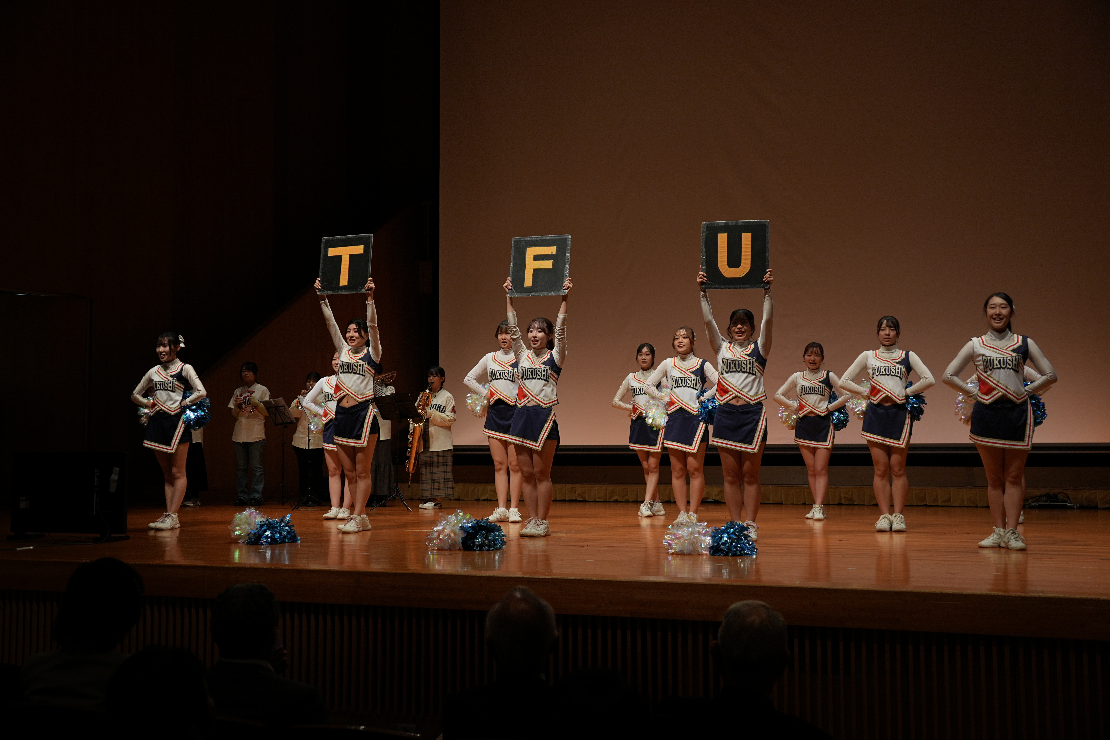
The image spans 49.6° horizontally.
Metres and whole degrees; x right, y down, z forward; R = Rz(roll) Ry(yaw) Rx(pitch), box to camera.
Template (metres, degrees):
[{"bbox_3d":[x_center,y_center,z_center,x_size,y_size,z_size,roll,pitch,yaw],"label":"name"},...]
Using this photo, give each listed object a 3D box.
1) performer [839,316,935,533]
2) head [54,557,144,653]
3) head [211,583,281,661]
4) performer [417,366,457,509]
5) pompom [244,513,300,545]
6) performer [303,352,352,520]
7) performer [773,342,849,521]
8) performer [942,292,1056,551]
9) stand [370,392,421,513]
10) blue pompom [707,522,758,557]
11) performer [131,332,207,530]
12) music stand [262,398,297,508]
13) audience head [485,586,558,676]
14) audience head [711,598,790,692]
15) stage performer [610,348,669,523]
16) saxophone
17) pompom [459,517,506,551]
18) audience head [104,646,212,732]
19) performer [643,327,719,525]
[{"bbox_3d":[2.561,0.399,9.303,0.740,1.640,0.380,-1,-4,17],"label":"performer"},{"bbox_3d":[-1.213,0.626,3.200,0.210,0.245,0.230,-2,-4,27],"label":"head"},{"bbox_3d":[-0.815,0.682,3.162,0.165,0.235,0.200,-2,-4,24],"label":"head"},{"bbox_3d":[-1.297,0.743,13.303,0.470,1.557,0.360,-3,-5,40],"label":"performer"},{"bbox_3d":[-1.907,1.053,8.119,0.360,0.200,0.300,1,-4,-13],"label":"pompom"},{"bbox_3d":[-2.024,0.590,11.153,0.640,1.563,0.360,-2,-4,20],"label":"performer"},{"bbox_3d":[2.299,0.542,10.854,0.670,1.600,0.360,-1,-4,17],"label":"performer"},{"bbox_3d":[2.803,0.303,7.648,0.730,1.600,0.380,-2,-4,19],"label":"performer"},{"bbox_3d":[-1.690,0.875,12.795,0.480,1.206,0.450,-3,-5,31],"label":"stand"},{"bbox_3d":[1.039,0.963,7.036,0.290,0.210,0.280,-1,-4,8],"label":"blue pompom"},{"bbox_3d":[-3.153,0.490,9.904,0.690,1.595,0.380,-2,-4,22],"label":"performer"},{"bbox_3d":[-3.129,0.932,13.597,0.450,1.214,0.460,4,-6,-45],"label":"music stand"},{"bbox_3d":[-0.081,0.648,2.922,0.175,0.235,0.205,-1,-4,8],"label":"audience head"},{"bbox_3d":[0.498,0.703,3.050,0.185,0.235,0.215,-1,-4,16],"label":"audience head"},{"bbox_3d":[0.821,0.557,11.305,0.620,1.617,0.350,-2,-4,20],"label":"stage performer"},{"bbox_3d":[-1.467,0.684,12.996,0.270,1.030,0.380,9,-4,18],"label":"saxophone"},{"bbox_3d":[-0.452,1.025,7.500,0.290,0.200,0.280,0,-4,0],"label":"pompom"},{"bbox_3d":[-0.760,0.648,2.292,0.180,0.235,0.215,-2,-4,25],"label":"audience head"},{"bbox_3d":[1.059,0.462,10.106,0.650,1.647,0.380,-1,-4,18],"label":"performer"}]

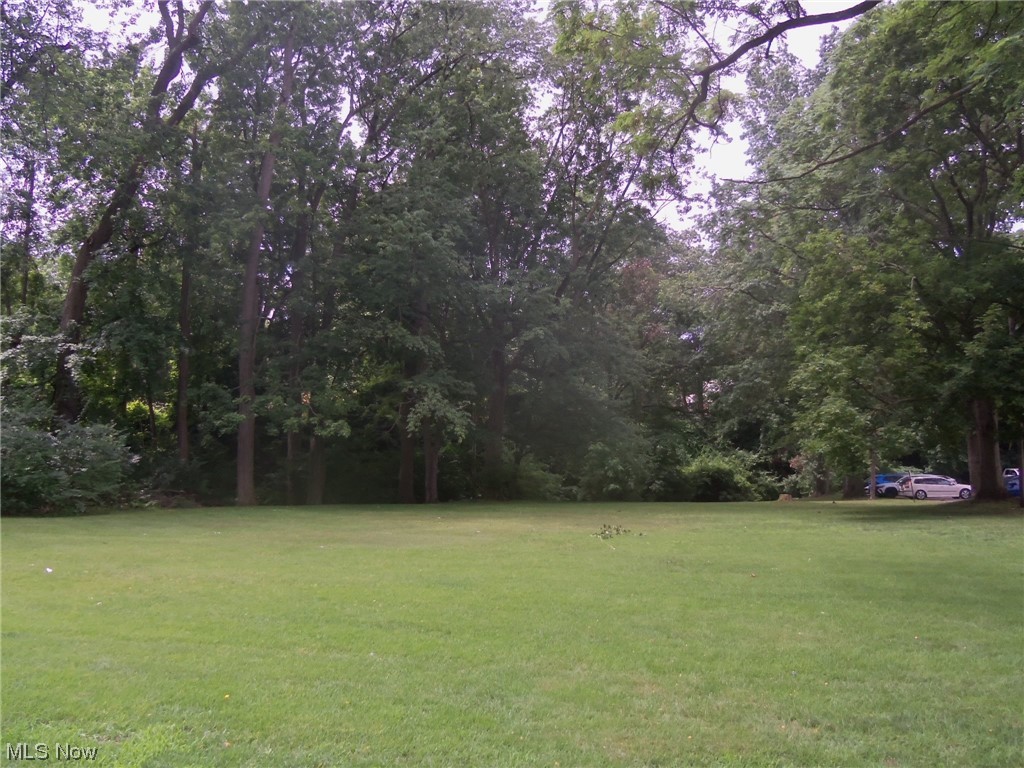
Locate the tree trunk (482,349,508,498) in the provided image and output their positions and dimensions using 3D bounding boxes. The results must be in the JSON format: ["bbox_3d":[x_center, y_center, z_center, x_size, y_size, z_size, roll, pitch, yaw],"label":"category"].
[{"bbox_3d":[-0.953,2.274,47.977,1.050,8.762,1.050,3,-6,0],"label":"tree trunk"}]

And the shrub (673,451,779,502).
[{"bbox_3d":[12.321,5.284,47.957,5.700,2.850,3.400,0,-6,0],"label":"shrub"}]

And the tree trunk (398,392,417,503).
[{"bbox_3d":[-5.654,3.428,44.818,0.820,5.965,0.820,-1,-6,0],"label":"tree trunk"}]

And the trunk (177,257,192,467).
[{"bbox_3d":[-18.299,-0.764,46.280,0.600,12.788,0.600,-2,-6,0],"label":"trunk"}]

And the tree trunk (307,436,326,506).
[{"bbox_3d":[-10.076,4.399,42.691,0.800,3.591,0.800,2,-6,0],"label":"tree trunk"}]

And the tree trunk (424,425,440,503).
[{"bbox_3d":[-4.306,4.282,44.727,0.750,4.193,0.750,-1,-6,0],"label":"tree trunk"}]

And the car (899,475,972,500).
[{"bbox_3d":[25.739,6.294,50.479,4.550,1.470,1.790,0,-6,0],"label":"car"}]

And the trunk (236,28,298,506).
[{"bbox_3d":[-12.223,-6.242,41.609,0.900,24.535,0.900,3,-6,0],"label":"trunk"}]

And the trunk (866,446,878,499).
[{"bbox_3d":[21.561,5.325,49.470,0.420,3.184,0.420,4,-6,0],"label":"trunk"}]

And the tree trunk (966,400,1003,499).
[{"bbox_3d":[26.247,3.549,45.817,1.650,5.749,1.650,4,-6,0],"label":"tree trunk"}]

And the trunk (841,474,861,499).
[{"bbox_3d":[20.875,6.335,51.081,1.100,1.501,1.100,3,-6,0],"label":"trunk"}]

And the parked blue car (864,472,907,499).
[{"bbox_3d":[25.094,6.638,54.285,4.500,1.620,1.850,0,-6,0],"label":"parked blue car"}]

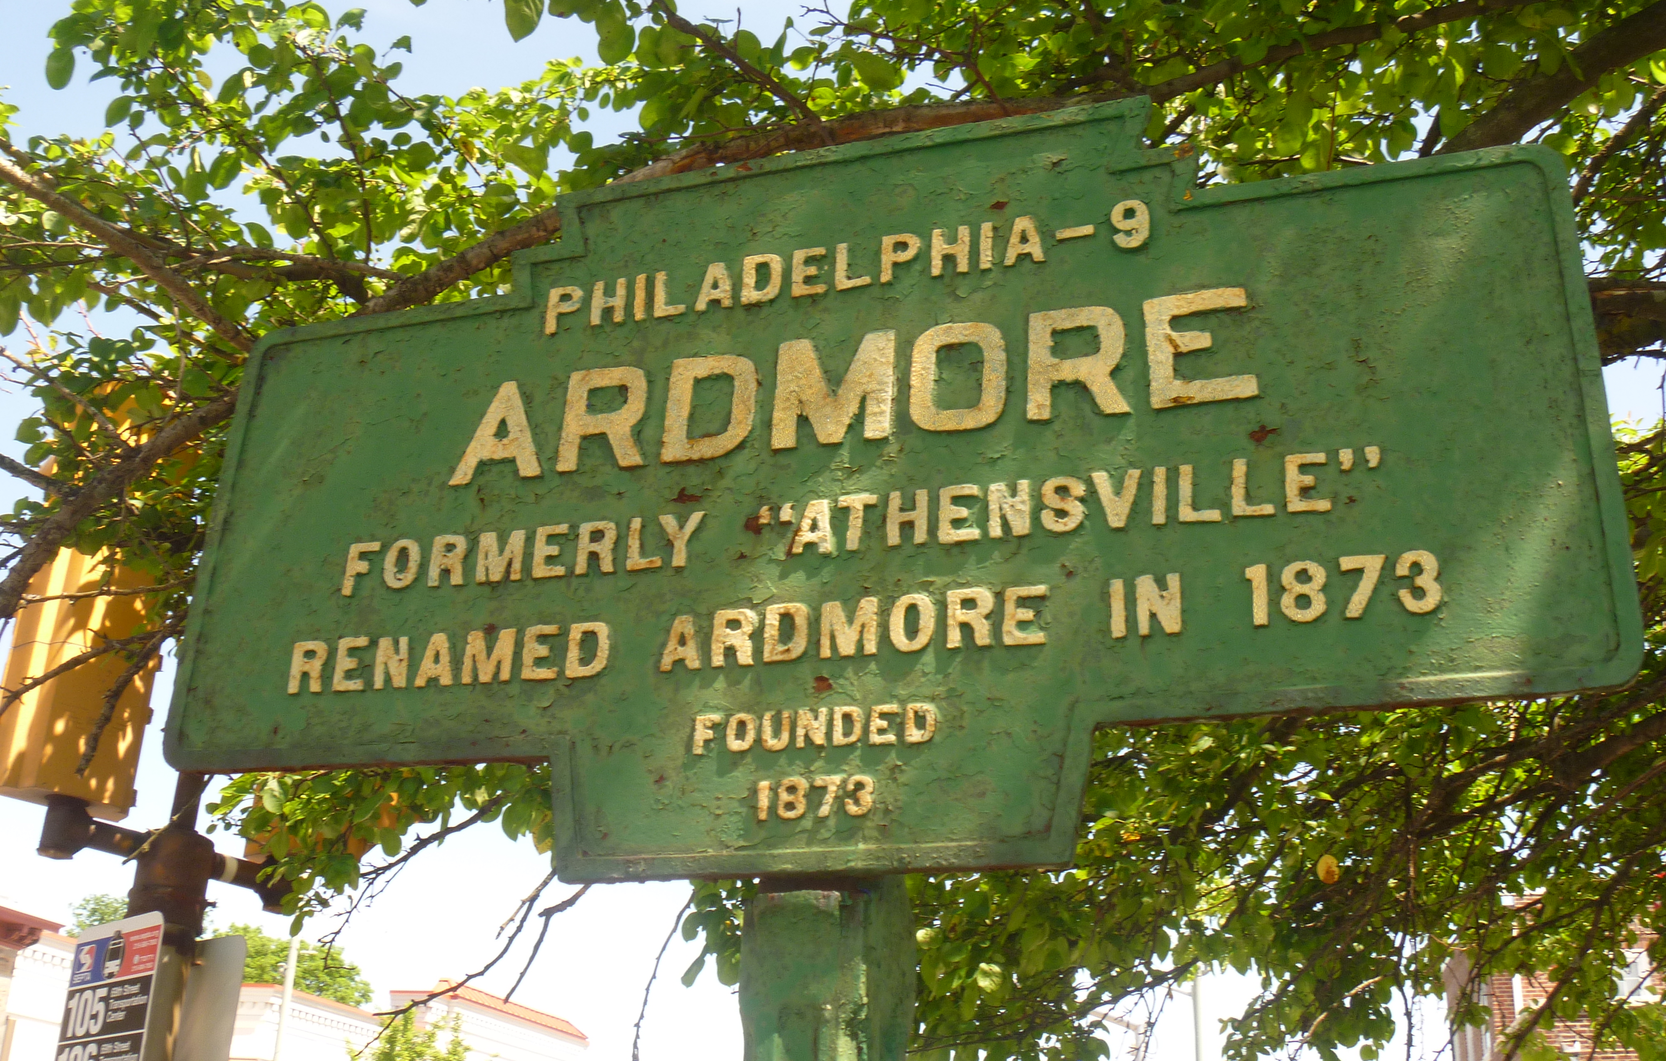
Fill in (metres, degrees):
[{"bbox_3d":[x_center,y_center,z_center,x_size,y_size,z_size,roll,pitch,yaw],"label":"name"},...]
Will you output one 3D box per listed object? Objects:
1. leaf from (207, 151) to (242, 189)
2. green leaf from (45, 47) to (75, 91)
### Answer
[{"bbox_3d":[-0.813,-0.482,2.250,0.037,0.063,0.012,31,-3,-23],"label":"leaf"},{"bbox_3d":[-1.056,-0.632,2.300,0.039,0.060,0.012,10,-10,-27],"label":"green leaf"}]

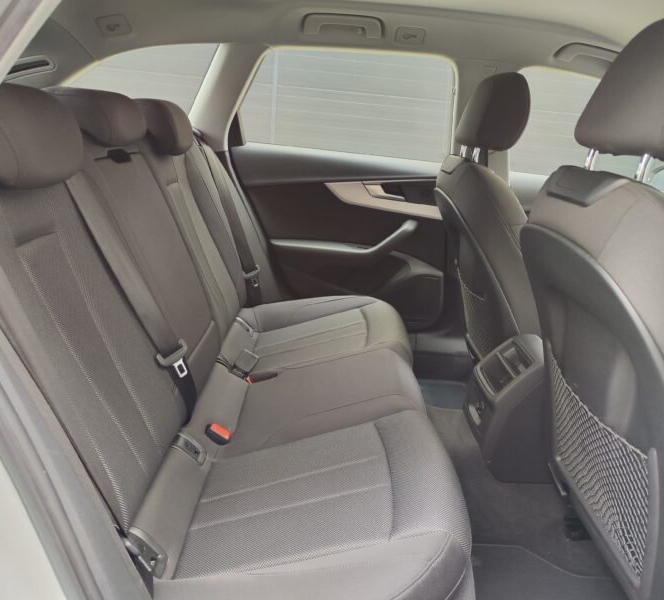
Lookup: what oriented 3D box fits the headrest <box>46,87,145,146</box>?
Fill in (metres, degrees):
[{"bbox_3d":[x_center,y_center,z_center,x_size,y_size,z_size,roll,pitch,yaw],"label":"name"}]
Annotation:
[{"bbox_3d":[-0.496,-0.387,1.130,0.145,0.125,0.240,-1,18,0],"label":"headrest"}]

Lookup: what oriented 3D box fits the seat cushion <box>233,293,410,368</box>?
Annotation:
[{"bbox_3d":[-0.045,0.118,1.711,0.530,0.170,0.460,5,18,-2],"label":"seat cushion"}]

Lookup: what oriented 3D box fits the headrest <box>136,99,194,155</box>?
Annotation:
[{"bbox_3d":[-0.477,-0.476,1.477,0.145,0.155,0.250,-1,18,0],"label":"headrest"}]

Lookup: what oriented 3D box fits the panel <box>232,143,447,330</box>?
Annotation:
[{"bbox_3d":[0.030,-0.203,1.906,0.800,0.620,0.120,5,18,-2],"label":"panel"}]

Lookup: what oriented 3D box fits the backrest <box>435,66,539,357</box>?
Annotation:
[{"bbox_3d":[0.438,-0.208,1.565,0.250,0.840,0.490,-9,18,3],"label":"backrest"}]

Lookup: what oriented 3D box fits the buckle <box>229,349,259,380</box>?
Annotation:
[{"bbox_3d":[-0.241,0.172,1.502,0.052,0.070,0.035,33,15,-10],"label":"buckle"}]

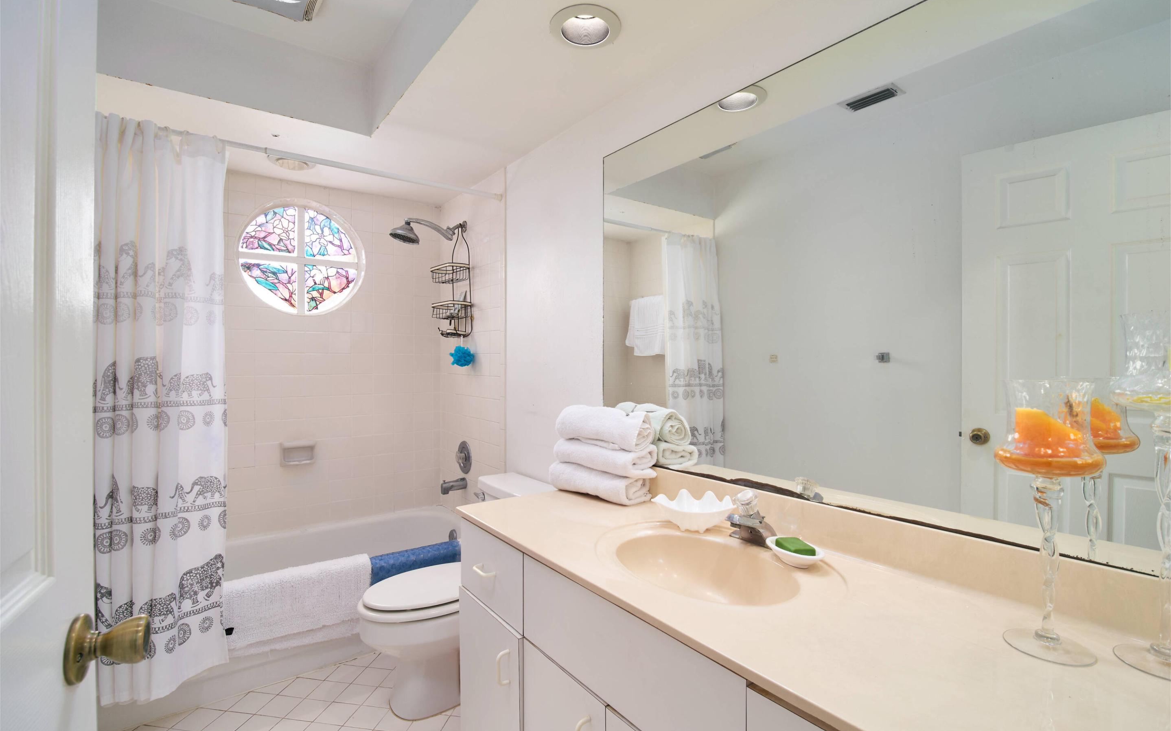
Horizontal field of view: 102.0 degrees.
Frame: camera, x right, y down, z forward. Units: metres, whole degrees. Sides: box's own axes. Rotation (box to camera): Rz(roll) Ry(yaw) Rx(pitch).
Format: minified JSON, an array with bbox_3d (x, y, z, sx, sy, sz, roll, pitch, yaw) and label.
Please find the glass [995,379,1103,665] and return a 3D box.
[{"bbox_3d":[0.727,0.232,0.741,0.124,0.415,0.124,0,0,-35],"label":"glass"}]

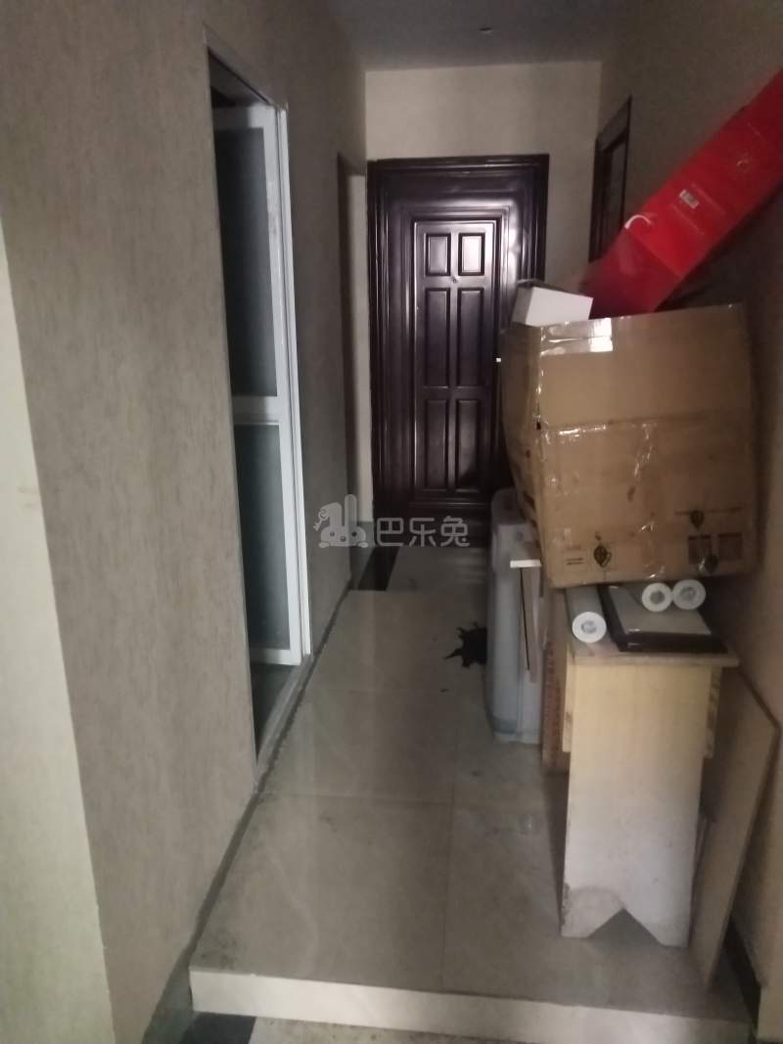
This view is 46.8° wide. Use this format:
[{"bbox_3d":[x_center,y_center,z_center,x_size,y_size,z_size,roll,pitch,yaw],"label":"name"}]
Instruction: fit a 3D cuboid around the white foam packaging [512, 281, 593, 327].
[{"bbox_3d":[0.408,-0.541,2.303,0.162,0.090,0.110,6,15,-14],"label":"white foam packaging"}]

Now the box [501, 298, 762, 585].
[{"bbox_3d":[0.603,-0.226,2.431,0.479,0.626,0.612,-6,11,1],"label":"box"}]

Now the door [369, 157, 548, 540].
[{"bbox_3d":[0.358,-0.888,4.976,0.942,2.078,0.120,1,14,6],"label":"door"}]

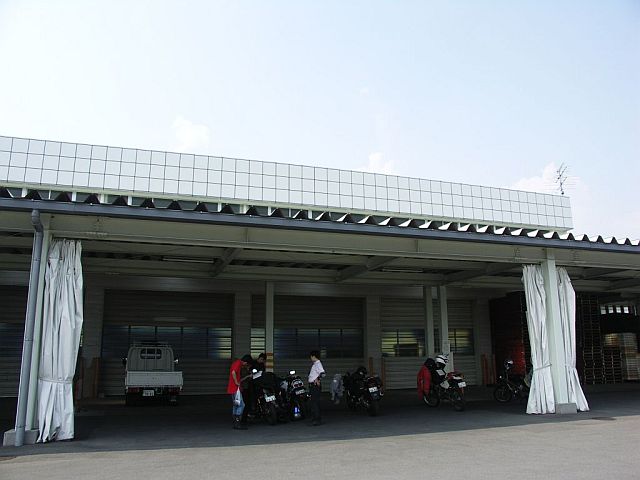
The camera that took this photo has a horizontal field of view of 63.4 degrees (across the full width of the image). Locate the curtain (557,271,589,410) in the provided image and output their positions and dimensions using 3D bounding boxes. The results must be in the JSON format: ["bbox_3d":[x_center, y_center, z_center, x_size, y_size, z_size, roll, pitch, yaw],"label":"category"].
[{"bbox_3d":[6.639,2.582,13.731,0.650,3.800,0.330,4,-12,-18],"label":"curtain"}]

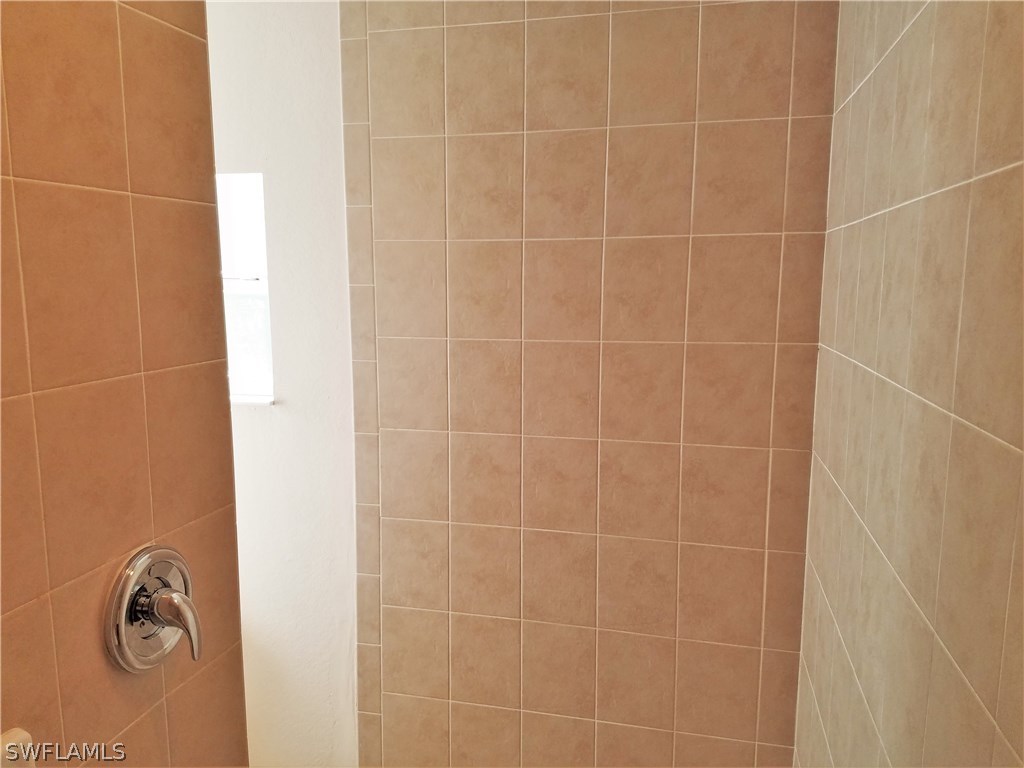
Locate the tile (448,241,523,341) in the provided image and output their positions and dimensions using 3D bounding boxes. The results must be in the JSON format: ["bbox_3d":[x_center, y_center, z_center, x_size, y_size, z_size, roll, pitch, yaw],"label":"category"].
[{"bbox_3d":[-0.067,-0.238,1.957,0.200,0.250,0.010,2,8,14],"label":"tile"}]

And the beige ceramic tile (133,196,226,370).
[{"bbox_3d":[-0.515,-0.155,1.195,0.010,0.251,0.200,2,8,13],"label":"beige ceramic tile"}]

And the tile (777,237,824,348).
[{"bbox_3d":[0.668,-0.218,1.773,0.092,0.250,0.010,2,8,14],"label":"tile"}]

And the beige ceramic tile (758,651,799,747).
[{"bbox_3d":[0.669,0.786,1.926,0.093,0.251,0.010,2,8,13],"label":"beige ceramic tile"}]

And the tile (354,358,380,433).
[{"bbox_3d":[-0.397,0.037,2.098,0.074,0.201,0.009,2,8,14],"label":"tile"}]

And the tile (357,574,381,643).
[{"bbox_3d":[-0.401,0.636,2.166,0.072,0.200,0.010,2,8,13],"label":"tile"}]

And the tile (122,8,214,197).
[{"bbox_3d":[-0.518,-0.408,1.160,0.010,0.250,0.195,2,8,14],"label":"tile"}]

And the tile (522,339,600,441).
[{"bbox_3d":[0.129,0.013,1.951,0.200,0.251,0.010,2,8,13],"label":"tile"}]

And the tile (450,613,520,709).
[{"bbox_3d":[-0.071,0.761,2.114,0.201,0.252,0.009,2,8,14],"label":"tile"}]

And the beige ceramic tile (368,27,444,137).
[{"bbox_3d":[-0.264,-0.759,1.950,0.201,0.251,0.009,2,8,14],"label":"beige ceramic tile"}]

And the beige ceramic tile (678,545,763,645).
[{"bbox_3d":[0.525,0.530,1.931,0.201,0.252,0.009,2,8,14],"label":"beige ceramic tile"}]

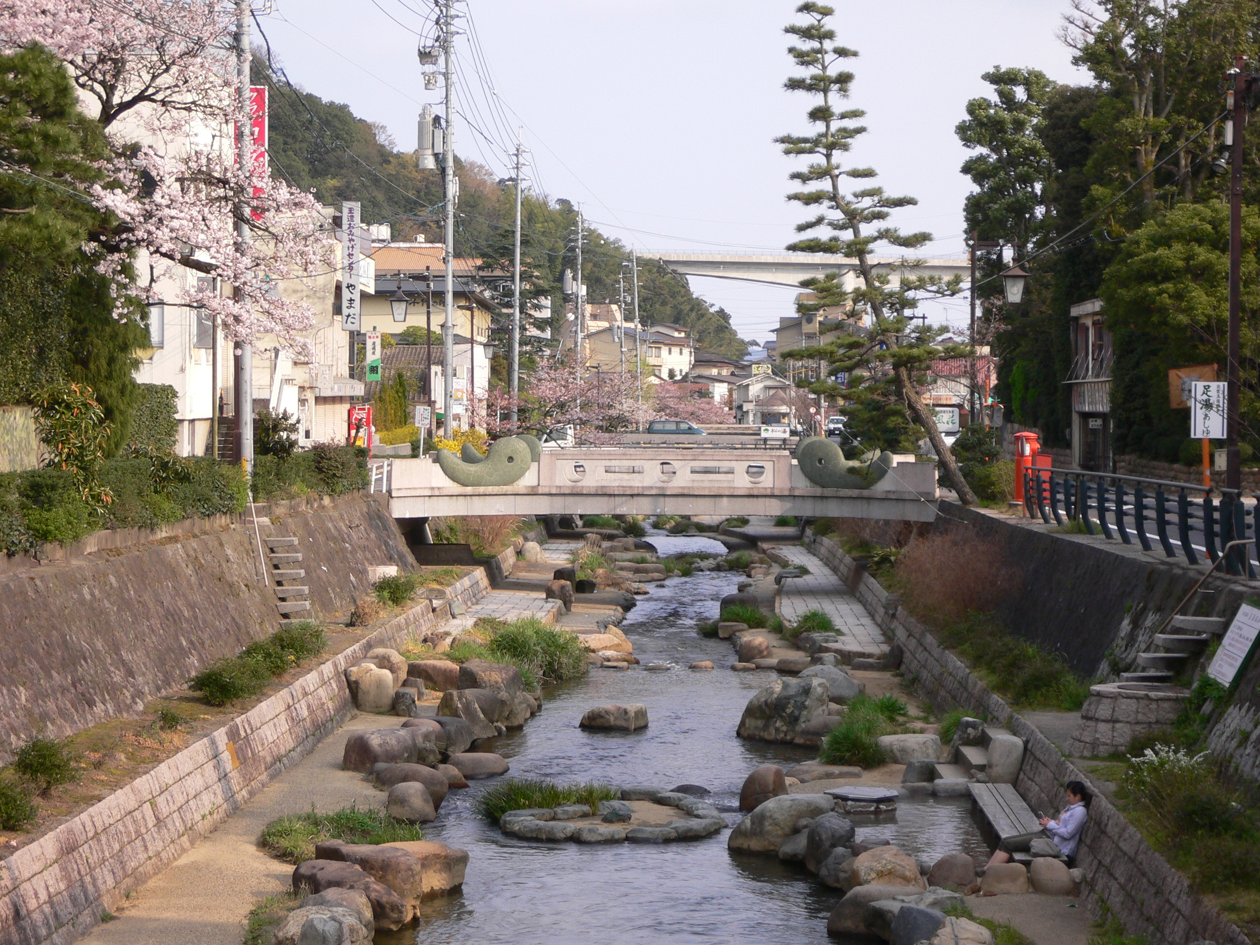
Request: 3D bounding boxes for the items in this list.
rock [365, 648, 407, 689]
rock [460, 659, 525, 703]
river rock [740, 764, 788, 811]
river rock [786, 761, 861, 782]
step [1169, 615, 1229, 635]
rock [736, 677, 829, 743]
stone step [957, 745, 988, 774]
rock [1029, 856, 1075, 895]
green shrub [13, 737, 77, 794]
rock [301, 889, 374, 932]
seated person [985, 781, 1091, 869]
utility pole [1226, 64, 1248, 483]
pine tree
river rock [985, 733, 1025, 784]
[{"bbox_3d":[-4.143,3.357,52.000,0.740,0.700,0.680,0,1,0],"label":"rock"},{"bbox_3d":[-2.298,3.475,50.800,1.080,0.740,0.850,0,1,0],"label":"rock"},{"bbox_3d":[1.642,3.869,37.500,0.600,0.570,0.580,0,1,1],"label":"river rock"},{"bbox_3d":[2.347,3.621,37.000,0.900,0.200,0.550,0,1,0],"label":"river rock"},{"bbox_3d":[6.228,1.672,33.500,0.620,0.160,0.550,0,1,1],"label":"step"},{"bbox_3d":[2.288,3.553,45.700,1.360,0.920,1.150,0,1,1],"label":"rock"},{"bbox_3d":[4.189,3.470,36.600,0.420,0.220,1.900,0,1,1],"label":"stone step"},{"bbox_3d":[3.817,3.643,27.700,0.420,0.320,0.370,0,1,0],"label":"rock"},{"bbox_3d":[-5.551,2.782,29.000,0.610,0.530,0.580,0,1,1],"label":"green shrub"},{"bbox_3d":[-2.530,3.835,26.500,0.650,0.450,0.550,0,1,0],"label":"rock"},{"bbox_3d":[3.974,3.540,30.000,1.030,1.020,0.500,0,1,-8],"label":"seated person"},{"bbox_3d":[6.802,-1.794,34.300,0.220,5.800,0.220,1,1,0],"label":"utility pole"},{"bbox_3d":[5.273,-4.761,66.170,4.306,10.689,4.072,0,1,2],"label":"pine tree"},{"bbox_3d":[4.606,3.556,37.500,0.460,0.660,0.440,0,1,0],"label":"river rock"}]

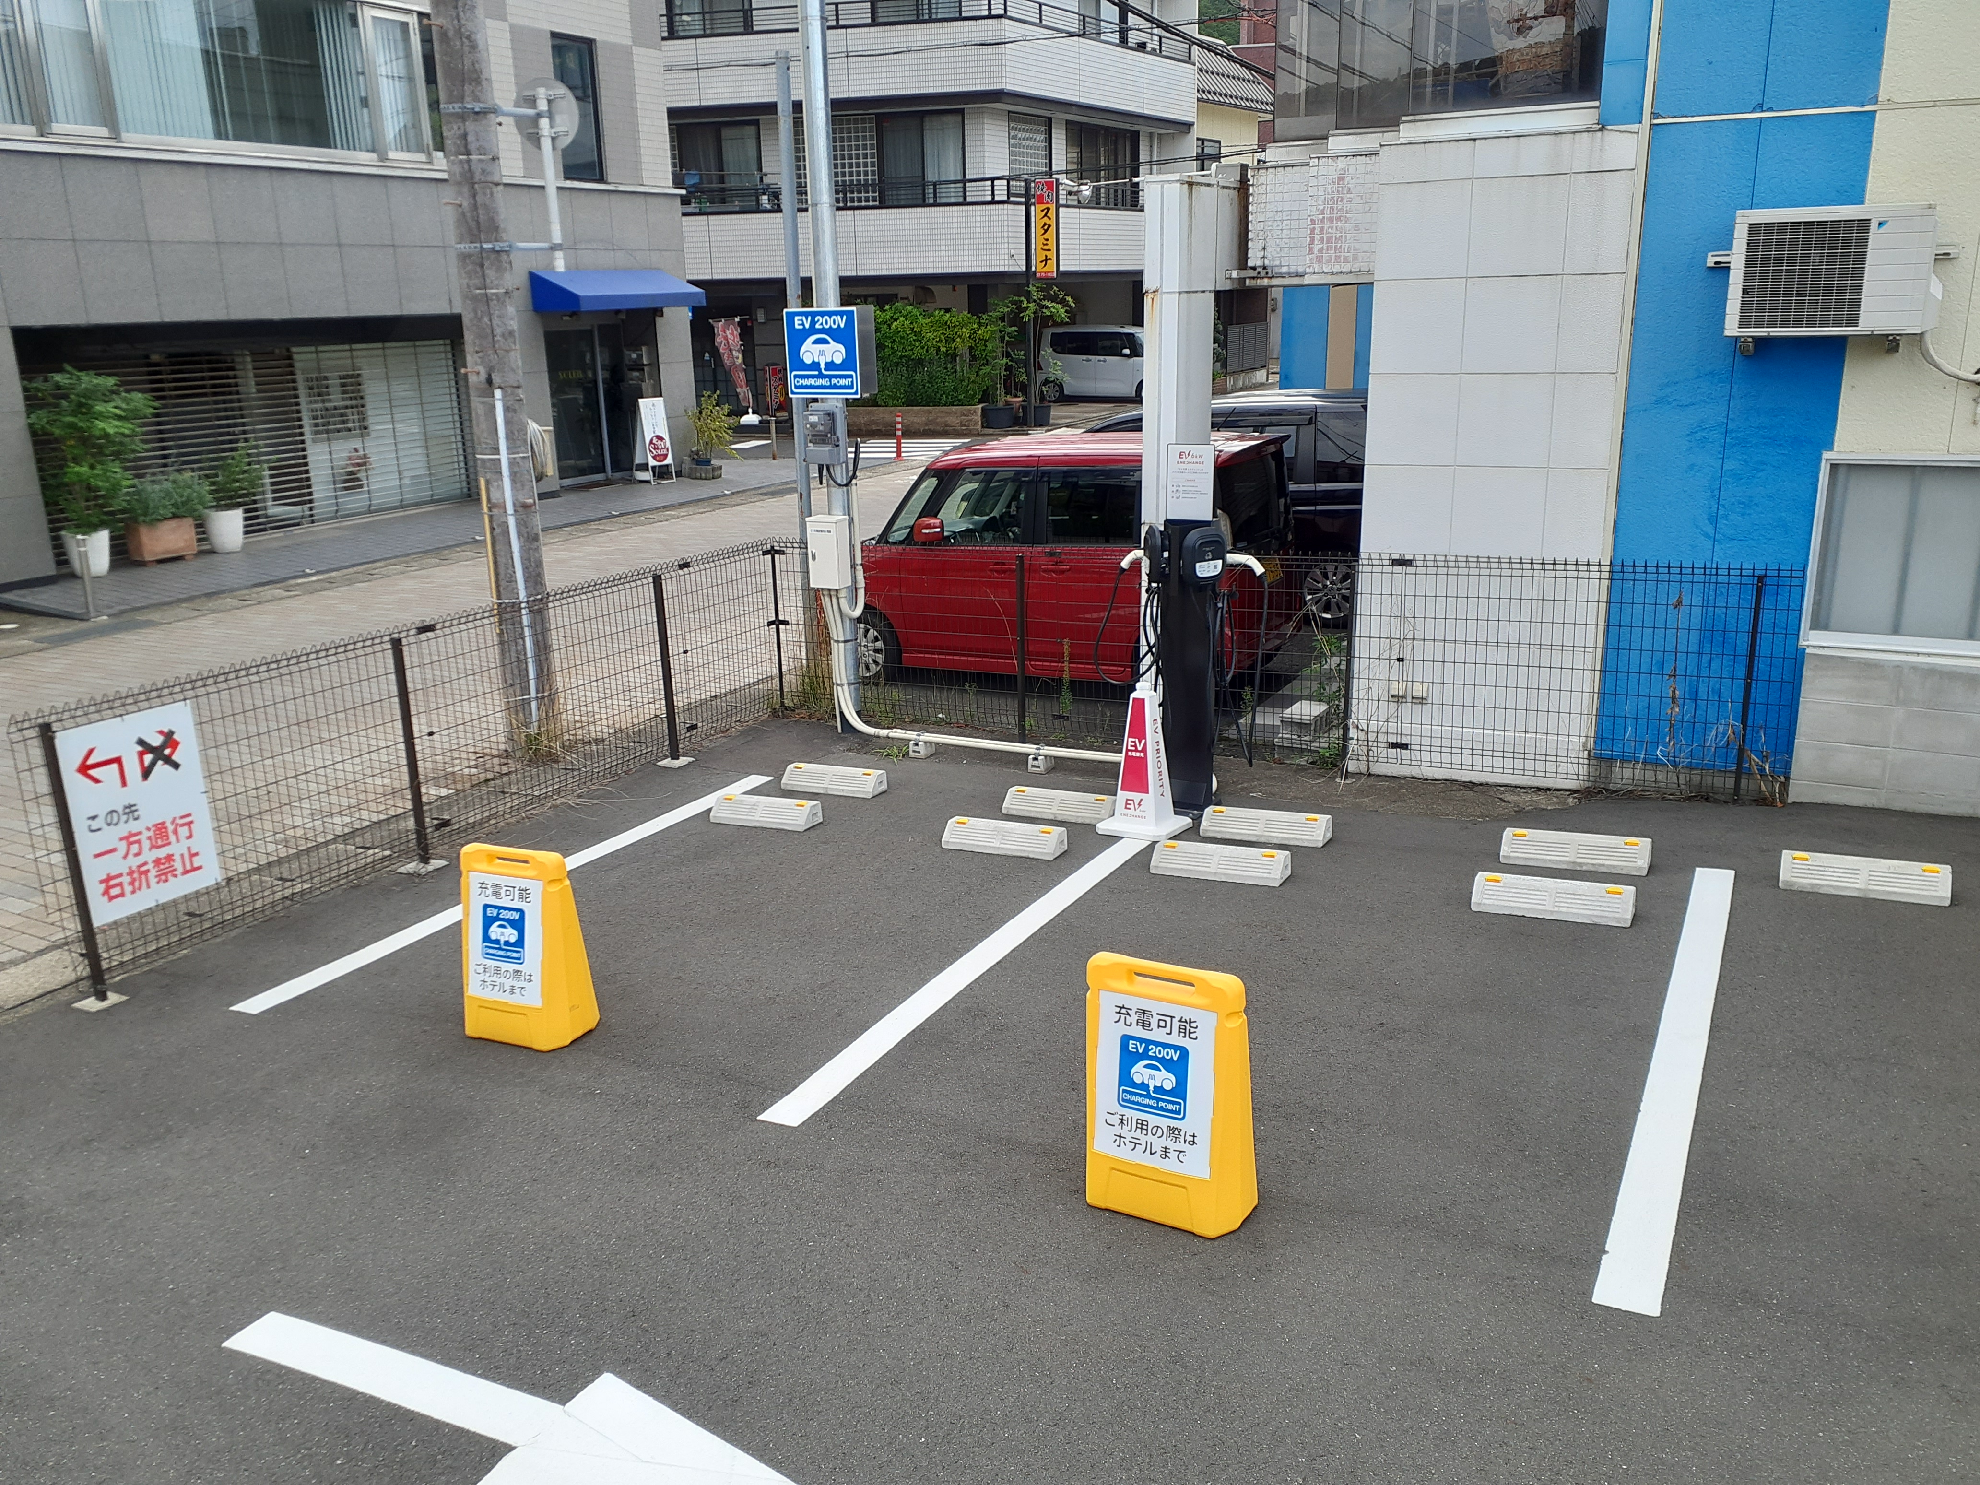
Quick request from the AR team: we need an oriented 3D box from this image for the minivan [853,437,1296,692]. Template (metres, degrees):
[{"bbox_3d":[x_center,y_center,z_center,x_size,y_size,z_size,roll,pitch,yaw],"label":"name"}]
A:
[{"bbox_3d":[0.359,-1.304,11.014,3.395,1.735,1.475,6,17,28],"label":"minivan"}]

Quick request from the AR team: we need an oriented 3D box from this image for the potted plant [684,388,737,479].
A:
[{"bbox_3d":[-4.086,-4.493,22.600,0.780,1.280,0.720,-5,15,-9],"label":"potted plant"}]

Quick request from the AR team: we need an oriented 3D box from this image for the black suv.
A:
[{"bbox_3d":[1.837,-2.130,13.641,4.750,1.850,1.760,5,17,26],"label":"black suv"}]

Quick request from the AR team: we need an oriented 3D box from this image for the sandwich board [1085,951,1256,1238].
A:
[{"bbox_3d":[0.498,0.947,4.251,0.440,0.700,0.275,4,16,28],"label":"sandwich board"}]

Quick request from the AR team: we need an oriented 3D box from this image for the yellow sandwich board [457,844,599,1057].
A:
[{"bbox_3d":[-1.697,0.719,5.619,0.440,0.700,0.275,4,16,28],"label":"yellow sandwich board"}]

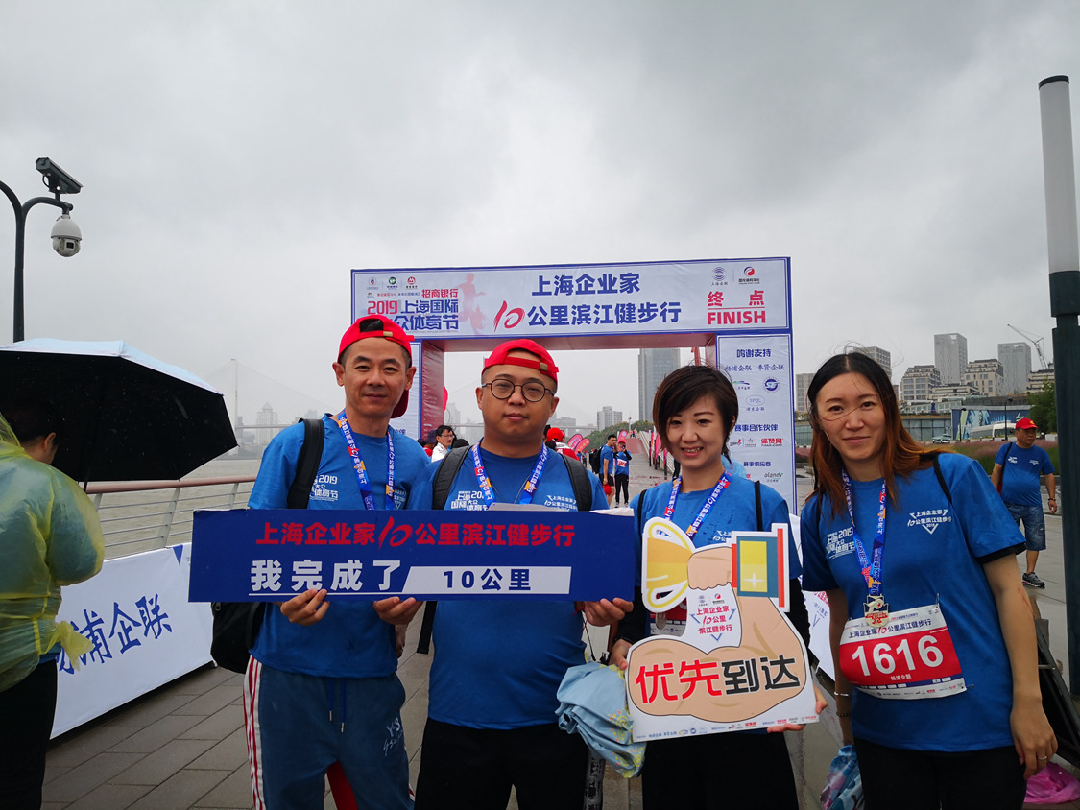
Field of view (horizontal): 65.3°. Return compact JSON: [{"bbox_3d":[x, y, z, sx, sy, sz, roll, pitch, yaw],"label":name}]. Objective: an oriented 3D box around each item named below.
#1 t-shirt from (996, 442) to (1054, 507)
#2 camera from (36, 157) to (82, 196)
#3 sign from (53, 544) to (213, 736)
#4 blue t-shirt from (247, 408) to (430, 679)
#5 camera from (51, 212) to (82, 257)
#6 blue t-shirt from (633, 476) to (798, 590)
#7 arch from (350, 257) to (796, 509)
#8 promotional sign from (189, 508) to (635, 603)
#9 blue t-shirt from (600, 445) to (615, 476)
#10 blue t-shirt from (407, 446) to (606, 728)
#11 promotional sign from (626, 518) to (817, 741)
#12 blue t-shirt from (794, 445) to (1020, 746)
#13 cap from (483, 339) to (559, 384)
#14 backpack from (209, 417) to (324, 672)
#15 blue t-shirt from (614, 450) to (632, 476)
[{"bbox_3d":[4.834,0.699,8.400,0.480,0.620,0.320,-2,-3,19],"label":"t-shirt"},{"bbox_3d":[-4.457,-2.106,7.800,0.160,0.170,0.420,-1,-21,13],"label":"camera"},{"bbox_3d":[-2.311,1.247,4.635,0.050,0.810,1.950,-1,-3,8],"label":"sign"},{"bbox_3d":[-0.465,0.315,1.950,0.420,0.580,0.280,0,-3,-19],"label":"blue t-shirt"},{"bbox_3d":[-4.334,-1.549,7.700,0.250,0.390,0.250,2,-4,-45],"label":"camera"},{"bbox_3d":[0.410,0.445,1.960,0.405,0.575,0.250,-2,-3,22],"label":"blue t-shirt"},{"bbox_3d":[0.445,0.105,12.140,6.000,4.000,1.500,-1,-3,5],"label":"arch"},{"bbox_3d":[-0.262,0.307,1.720,0.905,0.187,0.020,0,-5,2],"label":"promotional sign"},{"bbox_3d":[1.539,1.264,19.300,0.330,0.680,0.470,-1,-3,-3],"label":"blue t-shirt"},{"bbox_3d":[-0.074,0.392,1.930,0.490,0.650,0.320,-1,-3,0],"label":"blue t-shirt"},{"bbox_3d":[0.332,0.415,1.610,0.355,0.430,0.010,-7,-8,11],"label":"promotional sign"},{"bbox_3d":[0.800,0.412,1.820,0.440,0.605,0.270,-8,-3,30],"label":"blue t-shirt"},{"bbox_3d":[-0.040,-0.080,1.920,0.170,0.130,0.250,6,-13,-2],"label":"cap"},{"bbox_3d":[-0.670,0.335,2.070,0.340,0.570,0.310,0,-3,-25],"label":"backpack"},{"bbox_3d":[2.090,1.462,21.200,0.460,0.680,0.290,-1,-3,3],"label":"blue t-shirt"}]

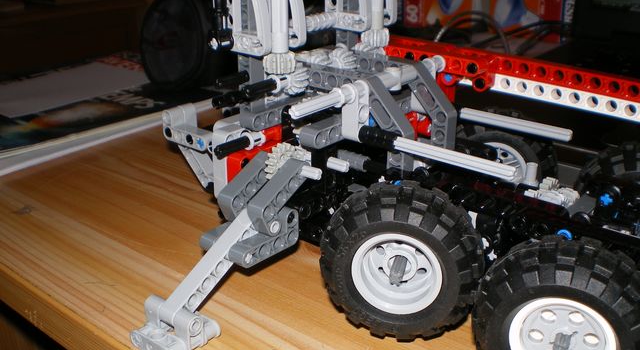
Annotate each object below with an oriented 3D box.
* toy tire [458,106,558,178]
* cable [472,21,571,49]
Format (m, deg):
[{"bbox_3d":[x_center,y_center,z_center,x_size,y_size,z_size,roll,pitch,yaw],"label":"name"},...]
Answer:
[{"bbox_3d":[0.085,-0.004,0.340,0.056,0.056,0.026,8,24,18],"label":"toy tire"},{"bbox_3d":[0.195,-0.136,0.680,0.086,0.029,0.030,0,23,0],"label":"cable"}]

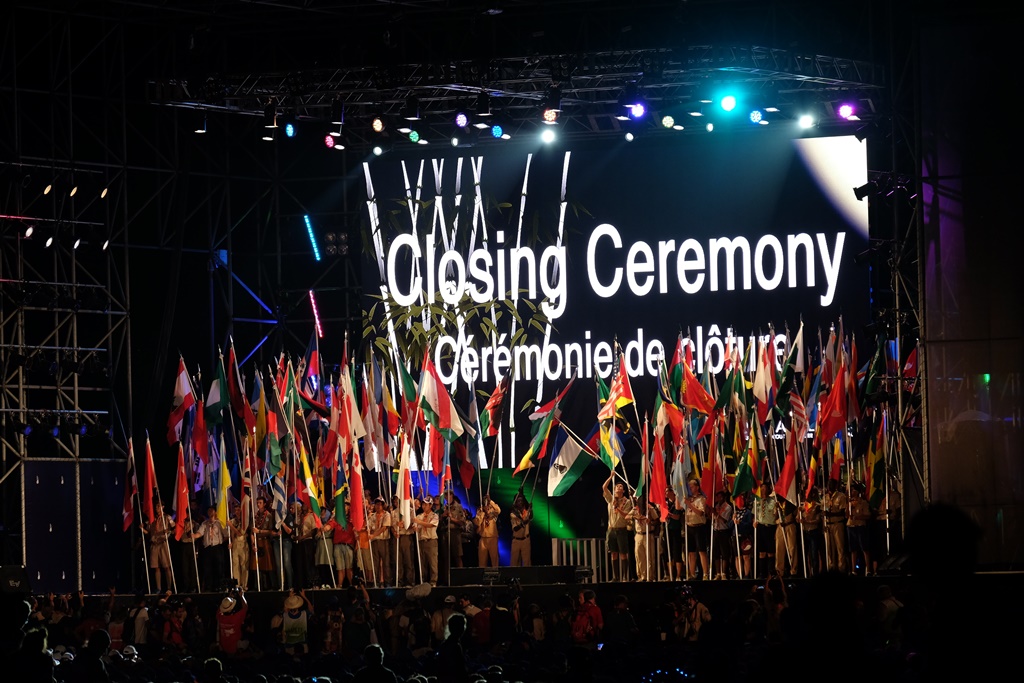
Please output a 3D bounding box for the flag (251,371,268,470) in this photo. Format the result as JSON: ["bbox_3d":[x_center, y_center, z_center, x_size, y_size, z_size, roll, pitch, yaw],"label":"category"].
[{"bbox_3d":[-4.826,1.510,127.221,0.344,1.911,0.250,-1,-2,9],"label":"flag"}]

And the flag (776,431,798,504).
[{"bbox_3d":[5.174,2.385,125.000,0.354,1.342,0.320,-2,-2,12],"label":"flag"}]

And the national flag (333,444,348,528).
[{"bbox_3d":[-3.324,2.810,129.000,0.257,1.620,0.280,-2,-2,12],"label":"national flag"}]

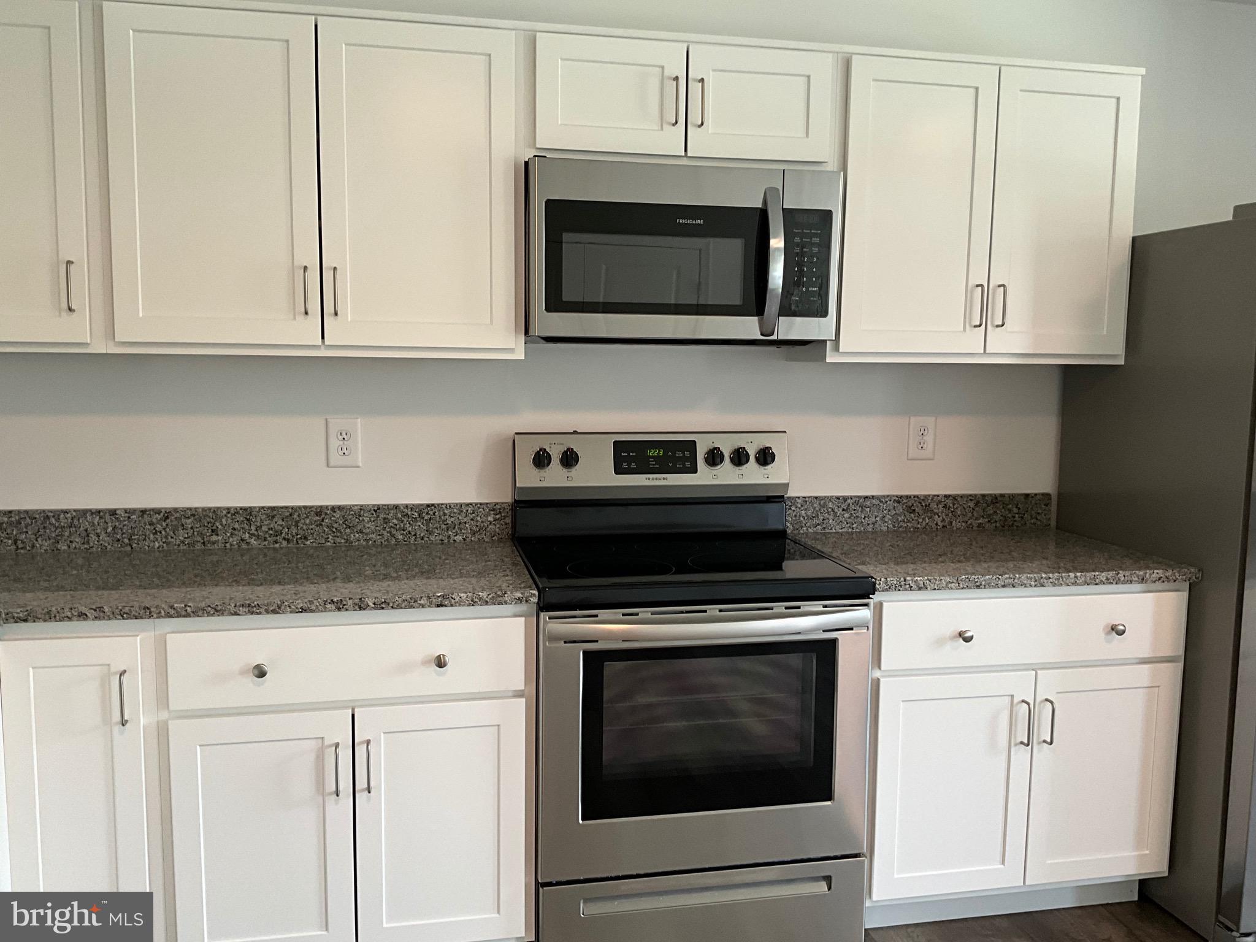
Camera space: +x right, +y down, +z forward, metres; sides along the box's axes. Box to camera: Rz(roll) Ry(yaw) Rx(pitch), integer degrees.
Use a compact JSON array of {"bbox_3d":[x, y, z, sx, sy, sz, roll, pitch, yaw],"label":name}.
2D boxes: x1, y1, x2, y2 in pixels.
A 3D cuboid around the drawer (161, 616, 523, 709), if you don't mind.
[{"bbox_3d":[-0.608,0.370,2.362,0.710,0.158,0.445,-1,7,-12],"label":"drawer"}]

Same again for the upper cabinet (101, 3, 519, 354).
[{"bbox_3d":[-0.714,-0.652,2.482,0.914,0.760,0.337,-1,7,-12],"label":"upper cabinet"}]

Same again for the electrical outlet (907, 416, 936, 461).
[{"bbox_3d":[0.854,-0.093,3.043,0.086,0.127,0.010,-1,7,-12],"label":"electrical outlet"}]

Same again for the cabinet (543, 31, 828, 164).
[{"bbox_3d":[0.107,-0.893,2.627,0.760,0.296,0.332,-1,7,-12],"label":"cabinet"}]

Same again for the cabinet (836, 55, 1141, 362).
[{"bbox_3d":[0.888,-0.672,2.813,0.839,0.760,0.337,-1,7,-12],"label":"cabinet"}]

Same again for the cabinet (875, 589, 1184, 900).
[{"bbox_3d":[0.904,0.642,2.816,0.836,0.805,0.642,-1,7,-12],"label":"cabinet"}]

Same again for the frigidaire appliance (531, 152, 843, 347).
[{"bbox_3d":[0.111,-0.525,2.633,0.759,0.413,0.407,-1,7,-12],"label":"frigidaire appliance"}]

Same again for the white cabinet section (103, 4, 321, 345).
[{"bbox_3d":[-0.932,-0.655,2.457,0.436,0.724,0.320,-1,6,-12],"label":"white cabinet section"}]

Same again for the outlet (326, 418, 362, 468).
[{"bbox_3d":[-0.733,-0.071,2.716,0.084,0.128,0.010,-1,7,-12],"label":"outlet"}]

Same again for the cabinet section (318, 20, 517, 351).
[{"bbox_3d":[-0.505,-0.660,2.544,0.435,0.724,0.320,-1,6,-12],"label":"cabinet section"}]

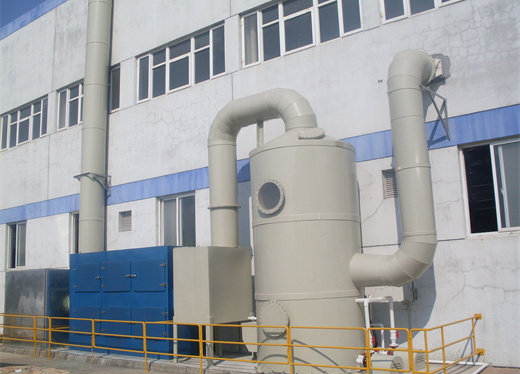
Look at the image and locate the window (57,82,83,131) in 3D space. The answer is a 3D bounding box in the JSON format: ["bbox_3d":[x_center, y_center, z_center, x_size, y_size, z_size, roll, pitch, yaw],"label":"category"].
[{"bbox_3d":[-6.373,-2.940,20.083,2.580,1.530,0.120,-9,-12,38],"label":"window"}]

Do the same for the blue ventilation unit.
[{"bbox_3d":[-2.944,2.752,13.861,3.680,2.370,1.400,-9,-12,38],"label":"blue ventilation unit"}]

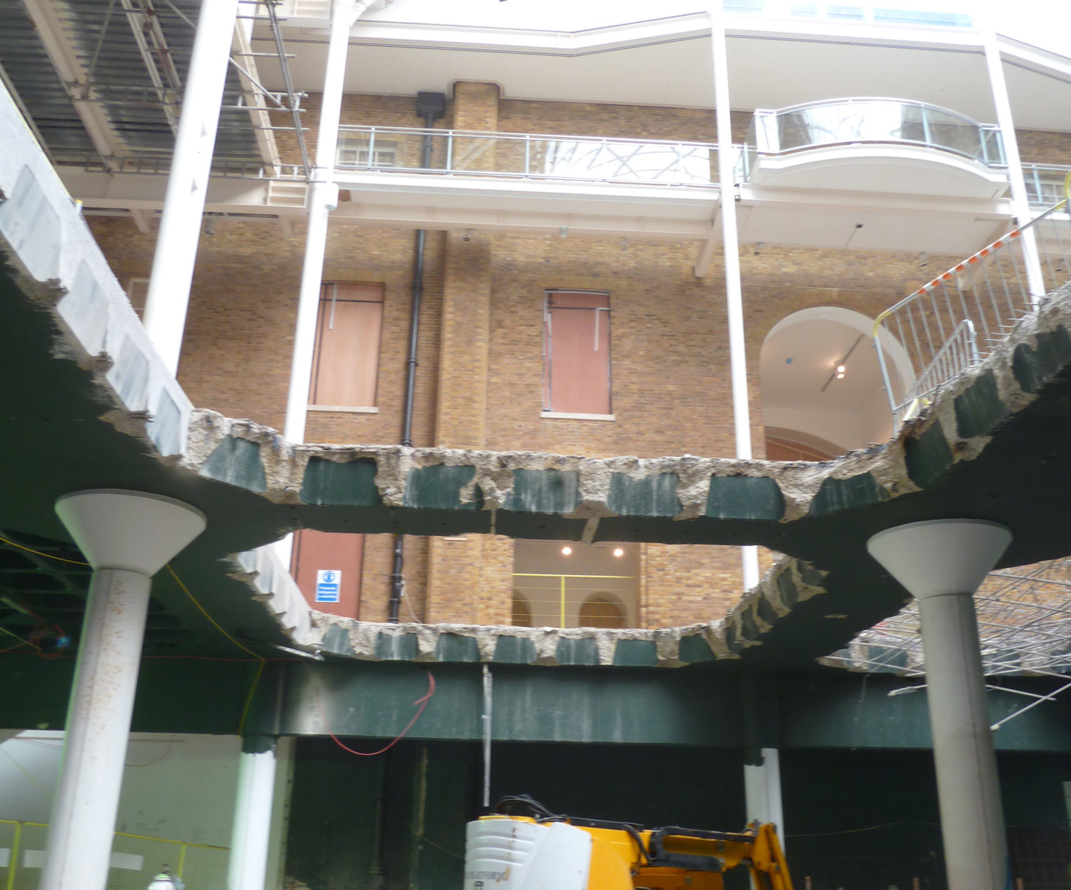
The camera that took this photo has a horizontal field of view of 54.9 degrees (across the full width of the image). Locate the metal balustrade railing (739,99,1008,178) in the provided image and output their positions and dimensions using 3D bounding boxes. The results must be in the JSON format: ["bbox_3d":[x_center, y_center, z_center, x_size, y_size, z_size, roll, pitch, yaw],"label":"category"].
[{"bbox_3d":[6.499,-5.705,19.467,4.850,1.100,1.200,2,-22,-2],"label":"metal balustrade railing"}]

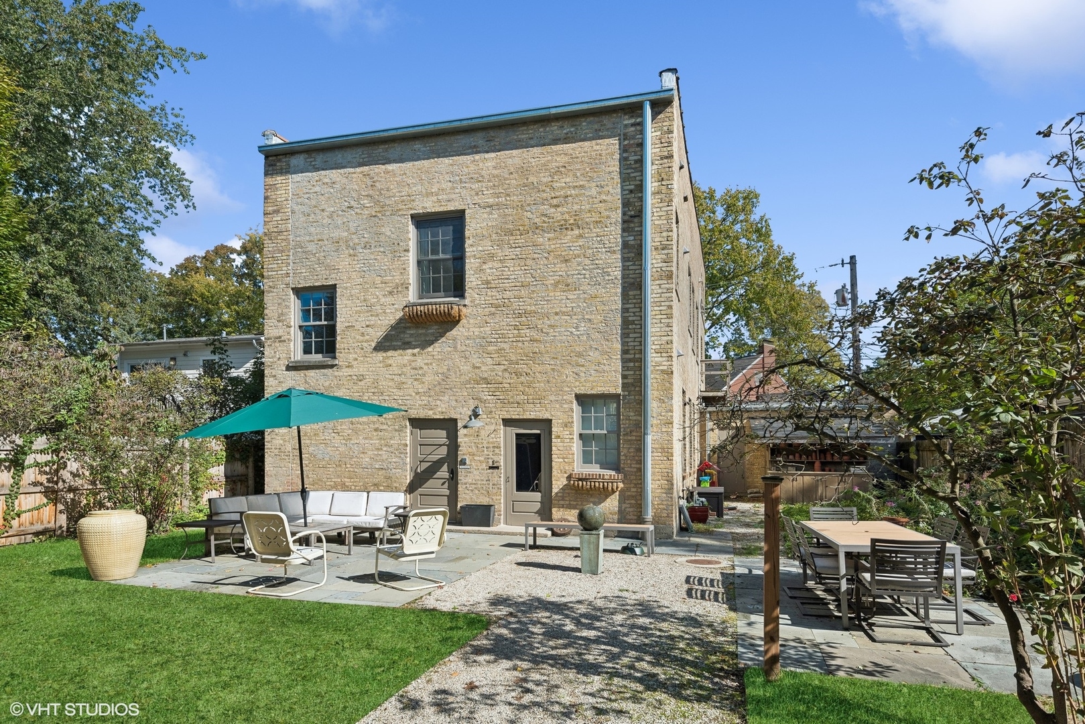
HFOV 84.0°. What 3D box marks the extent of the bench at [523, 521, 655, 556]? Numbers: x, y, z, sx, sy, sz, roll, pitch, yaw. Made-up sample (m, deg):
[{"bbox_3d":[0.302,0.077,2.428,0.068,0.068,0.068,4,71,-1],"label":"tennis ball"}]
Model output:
[{"bbox_3d":[0.735,2.731,9.360,1.900,0.435,0.390,-1,-7,14],"label":"bench"}]

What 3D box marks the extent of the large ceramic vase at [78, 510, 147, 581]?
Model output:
[{"bbox_3d":[-5.140,2.180,7.220,0.690,0.790,0.690,3,-5,-36],"label":"large ceramic vase"}]

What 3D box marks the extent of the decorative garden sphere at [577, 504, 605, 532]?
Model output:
[{"bbox_3d":[0.625,2.020,7.800,0.360,0.360,0.360,0,-4,0],"label":"decorative garden sphere"}]

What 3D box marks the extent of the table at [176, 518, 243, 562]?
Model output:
[{"bbox_3d":[-4.570,2.458,8.280,0.570,0.500,0.560,-1,-7,14],"label":"table"}]

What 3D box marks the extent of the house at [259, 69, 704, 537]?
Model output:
[{"bbox_3d":[0.080,-0.420,18.400,9.100,8.400,13.200,-1,-4,17],"label":"house"}]

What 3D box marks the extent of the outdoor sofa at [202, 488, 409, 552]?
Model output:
[{"bbox_3d":[-3.524,2.495,9.438,2.000,0.810,2.280,-1,-7,14],"label":"outdoor sofa"}]

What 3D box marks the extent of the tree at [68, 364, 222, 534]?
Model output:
[{"bbox_3d":[-7.050,1.500,10.700,2.450,3.000,2.200,3,-5,-30],"label":"tree"}]

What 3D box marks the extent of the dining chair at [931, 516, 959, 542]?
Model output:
[{"bbox_3d":[4.040,2.129,6.530,0.660,0.870,0.610,-1,-7,15],"label":"dining chair"}]

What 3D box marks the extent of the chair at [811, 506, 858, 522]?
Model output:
[{"bbox_3d":[3.690,2.272,7.500,0.610,0.870,0.660,-1,-7,15],"label":"chair"}]

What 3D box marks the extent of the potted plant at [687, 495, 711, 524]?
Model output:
[{"bbox_3d":[3.470,3.280,13.400,0.520,0.620,0.500,-1,-4,17],"label":"potted plant"}]

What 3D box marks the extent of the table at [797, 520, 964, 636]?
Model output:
[{"bbox_3d":[3.440,2.170,6.420,1.050,0.750,2.070,-1,-4,14],"label":"table"}]

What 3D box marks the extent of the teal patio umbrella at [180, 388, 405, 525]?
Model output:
[{"bbox_3d":[-3.400,1.563,8.530,2.950,2.420,2.950,-5,-3,13],"label":"teal patio umbrella"}]

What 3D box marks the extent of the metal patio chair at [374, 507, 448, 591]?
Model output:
[{"bbox_3d":[-1.530,2.140,7.030,0.680,0.880,0.590,-4,-6,44],"label":"metal patio chair"}]

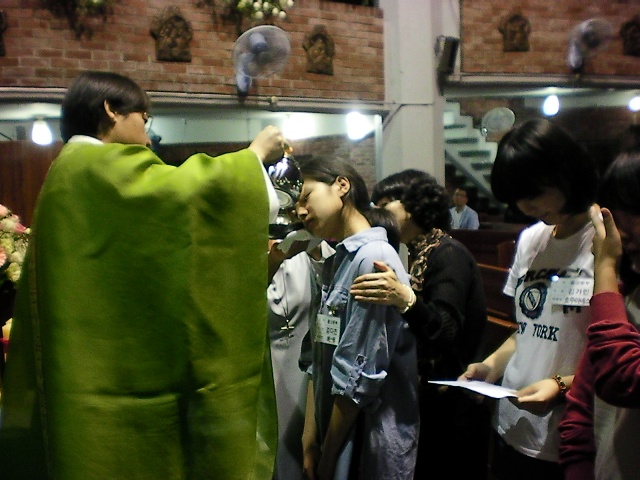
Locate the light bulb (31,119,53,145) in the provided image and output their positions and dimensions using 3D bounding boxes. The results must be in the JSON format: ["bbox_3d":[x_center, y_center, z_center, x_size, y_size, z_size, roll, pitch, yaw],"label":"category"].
[{"bbox_3d":[-2.272,-0.885,5.280,0.150,0.190,0.150,-1,6,0],"label":"light bulb"}]

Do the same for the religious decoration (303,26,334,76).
[{"bbox_3d":[-0.013,-1.588,5.394,0.325,0.405,0.075,-5,7,-33],"label":"religious decoration"}]

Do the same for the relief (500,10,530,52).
[{"bbox_3d":[1.783,-1.925,5.933,0.325,0.405,0.075,-3,6,-13],"label":"relief"}]

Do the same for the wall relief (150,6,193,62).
[{"bbox_3d":[-1.077,-1.494,4.694,0.325,0.405,0.075,-5,7,-33],"label":"wall relief"}]

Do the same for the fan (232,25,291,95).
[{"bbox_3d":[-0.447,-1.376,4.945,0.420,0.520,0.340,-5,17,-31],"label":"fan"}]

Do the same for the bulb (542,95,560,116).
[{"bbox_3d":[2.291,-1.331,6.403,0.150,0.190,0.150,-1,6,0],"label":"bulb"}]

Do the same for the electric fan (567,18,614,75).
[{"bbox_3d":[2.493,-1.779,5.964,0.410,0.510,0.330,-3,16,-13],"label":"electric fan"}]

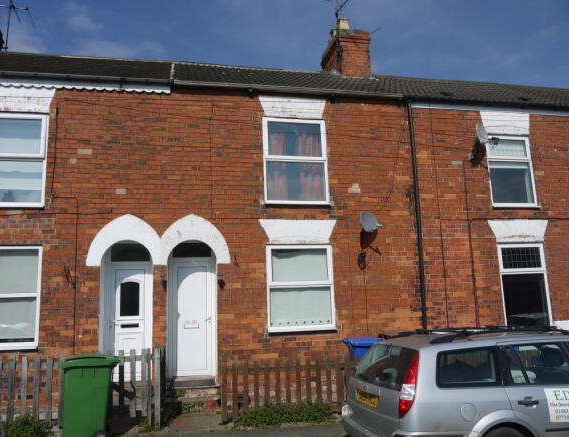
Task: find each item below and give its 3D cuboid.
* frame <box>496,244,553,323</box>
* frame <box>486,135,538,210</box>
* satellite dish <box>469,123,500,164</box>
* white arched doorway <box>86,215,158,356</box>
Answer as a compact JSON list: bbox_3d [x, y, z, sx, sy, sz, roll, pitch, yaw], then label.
[{"bbox_3d":[4.616,1.288,9.044,1.021,1.633,0.100,0,-9,-11],"label":"frame"},{"bbox_3d":[4.527,-0.945,9.400,1.016,1.483,0.100,0,-9,-11],"label":"frame"},{"bbox_3d":[3.820,-1.494,9.029,0.420,0.620,0.420,5,-12,-38],"label":"satellite dish"},{"bbox_3d":[-2.600,1.278,7.667,1.150,2.694,0.300,0,-9,-11],"label":"white arched doorway"}]

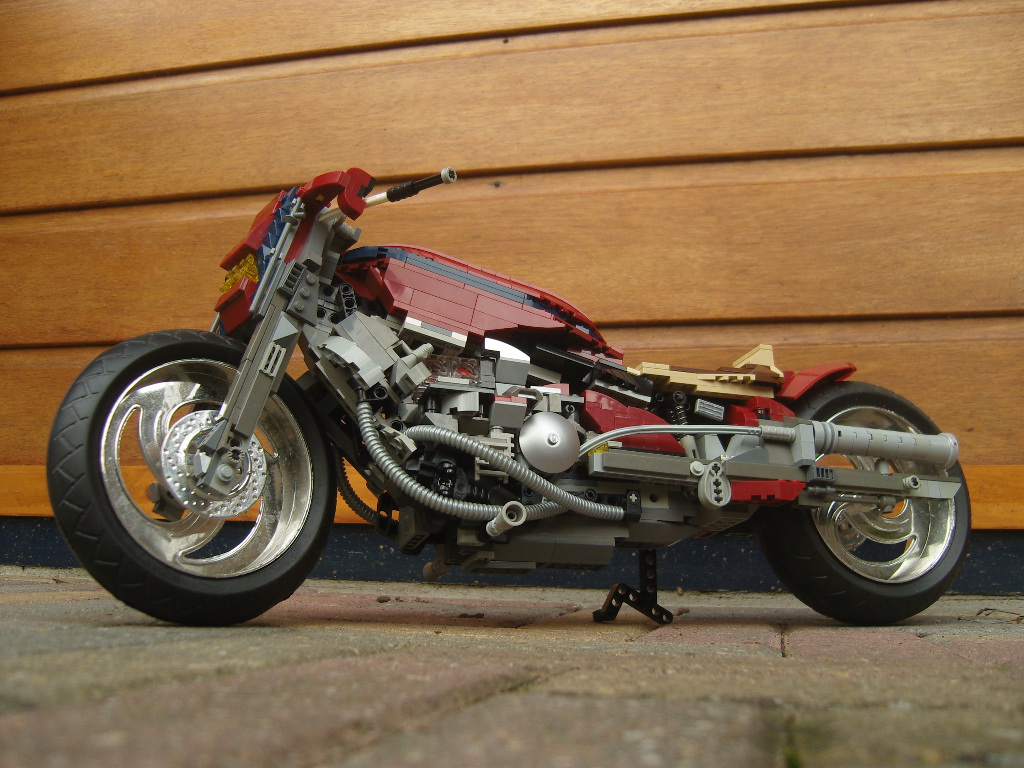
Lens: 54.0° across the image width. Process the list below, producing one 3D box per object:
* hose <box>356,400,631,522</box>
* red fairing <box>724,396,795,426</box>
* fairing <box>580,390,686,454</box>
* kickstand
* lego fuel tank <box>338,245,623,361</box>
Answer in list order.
[{"bbox_3d":[-0.011,0.041,0.503,0.138,0.060,0.036,4,-16,-16],"label":"hose"},{"bbox_3d":[0.140,0.016,0.565,0.037,0.020,0.020,4,-16,-16],"label":"red fairing"},{"bbox_3d":[0.065,0.021,0.536,0.058,0.036,0.012,4,-16,-16],"label":"fairing"},{"bbox_3d":[0.068,0.114,0.563,0.045,0.043,0.018,4,-16,-16],"label":"kickstand"},{"bbox_3d":[-0.015,-0.036,0.544,0.160,0.053,0.080,12,-18,-14],"label":"lego fuel tank"}]

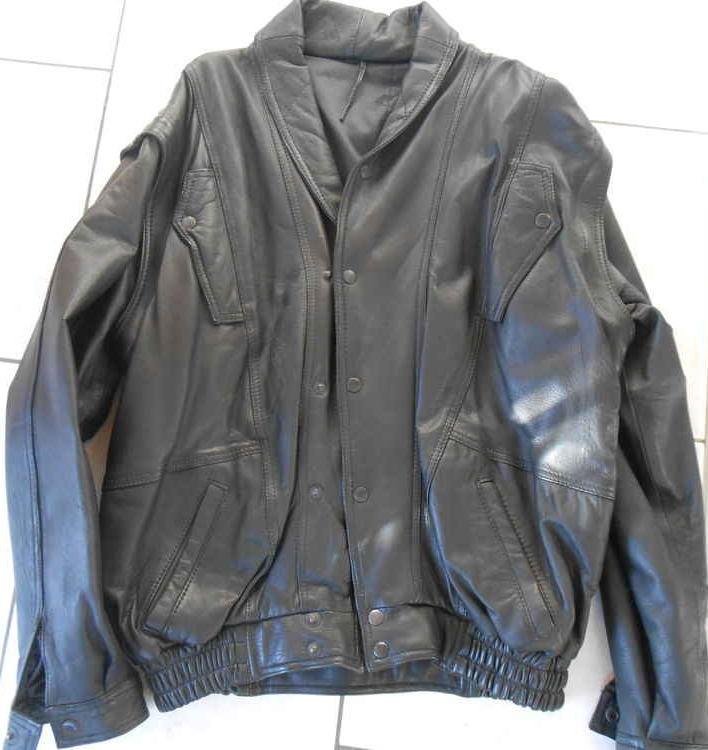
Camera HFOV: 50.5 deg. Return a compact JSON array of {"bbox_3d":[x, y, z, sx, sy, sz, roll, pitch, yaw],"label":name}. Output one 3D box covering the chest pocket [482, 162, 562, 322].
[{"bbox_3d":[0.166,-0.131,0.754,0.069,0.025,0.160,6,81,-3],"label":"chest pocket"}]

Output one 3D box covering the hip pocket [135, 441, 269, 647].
[{"bbox_3d":[-0.141,0.160,0.710,0.119,0.035,0.188,1,81,8],"label":"hip pocket"}]

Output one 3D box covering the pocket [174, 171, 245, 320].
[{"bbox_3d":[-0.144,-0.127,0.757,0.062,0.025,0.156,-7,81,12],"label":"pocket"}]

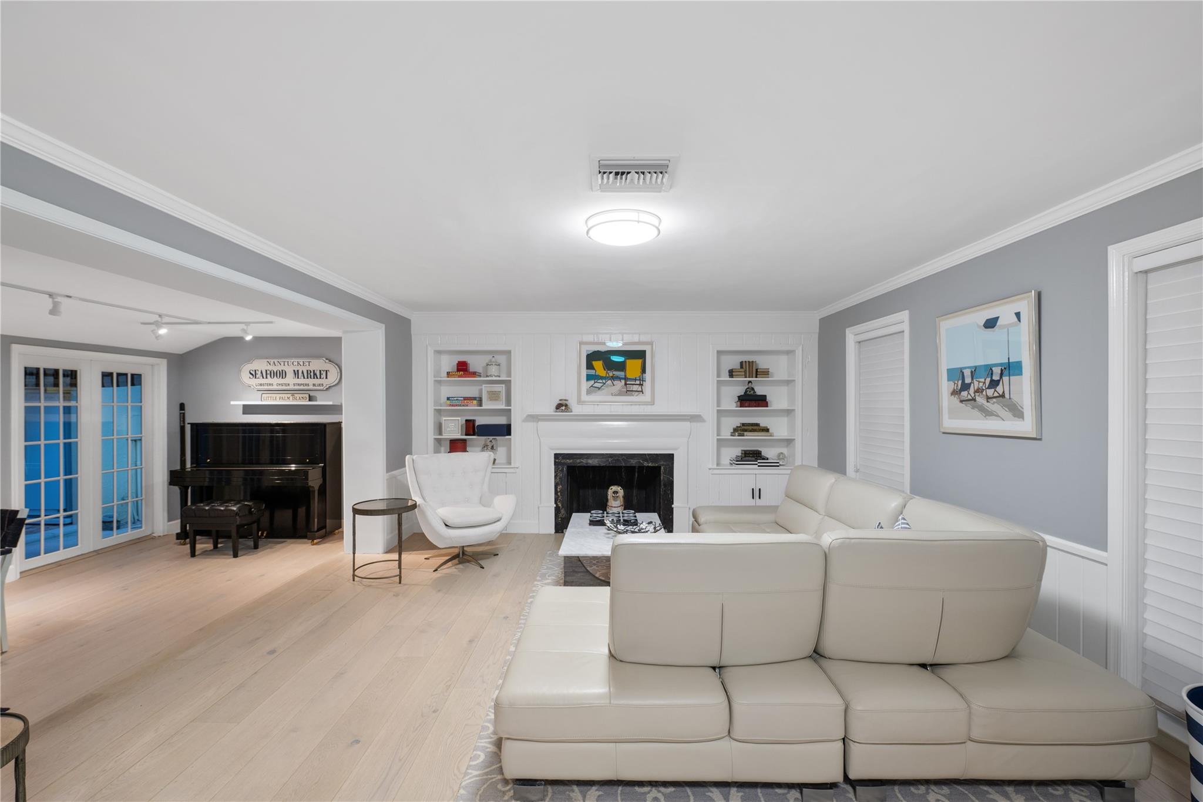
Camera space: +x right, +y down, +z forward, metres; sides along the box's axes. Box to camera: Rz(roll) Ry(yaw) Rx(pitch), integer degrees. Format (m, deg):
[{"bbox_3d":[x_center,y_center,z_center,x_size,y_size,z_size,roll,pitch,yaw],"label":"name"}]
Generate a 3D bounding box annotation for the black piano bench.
[{"bbox_3d":[-3.696,1.253,5.253,0.570,0.490,0.400,0,0,0],"label":"black piano bench"}]

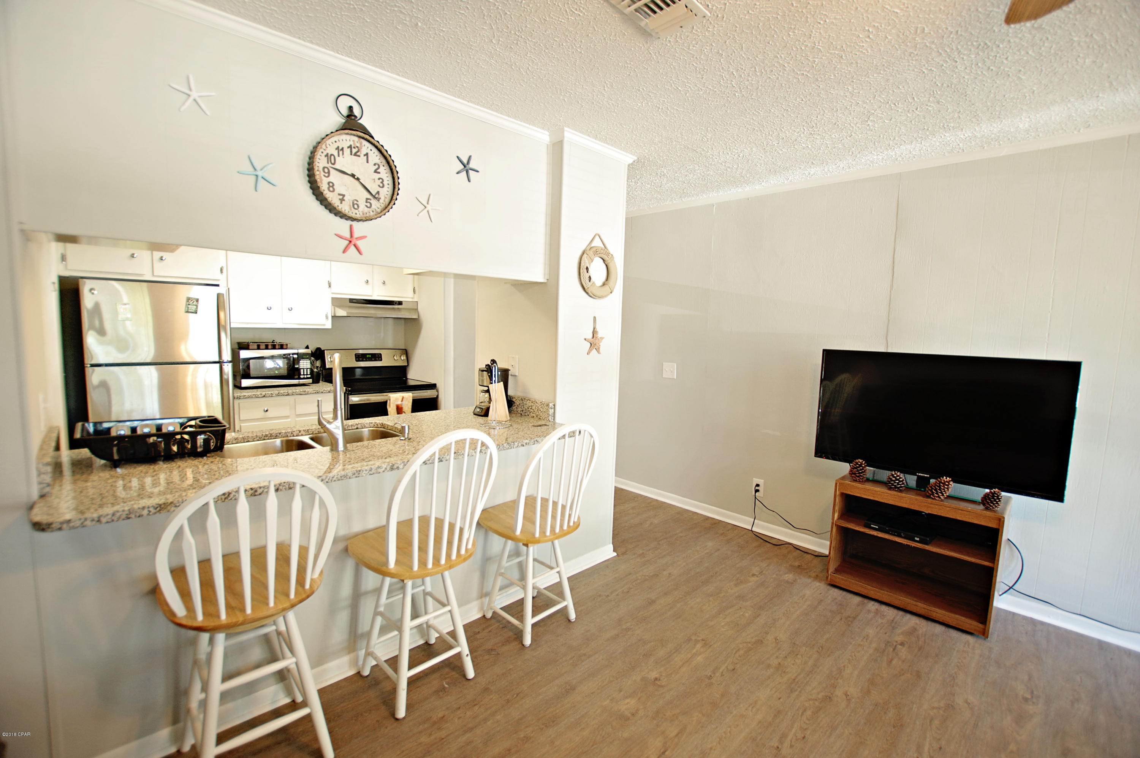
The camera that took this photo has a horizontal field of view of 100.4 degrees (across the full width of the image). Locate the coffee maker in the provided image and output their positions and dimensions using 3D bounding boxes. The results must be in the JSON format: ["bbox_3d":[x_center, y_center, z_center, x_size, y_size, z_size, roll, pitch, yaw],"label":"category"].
[{"bbox_3d":[-0.448,0.071,2.810,0.215,0.280,0.160,-4,8,-43],"label":"coffee maker"}]

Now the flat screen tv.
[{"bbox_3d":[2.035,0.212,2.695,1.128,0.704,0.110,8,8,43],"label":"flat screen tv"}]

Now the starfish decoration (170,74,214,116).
[{"bbox_3d":[-1.206,-0.913,1.520,0.118,0.118,0.020,-5,9,-42],"label":"starfish decoration"}]

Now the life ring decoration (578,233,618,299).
[{"bbox_3d":[0.162,-0.625,2.640,0.287,0.355,0.037,-5,9,-42],"label":"life ring decoration"}]

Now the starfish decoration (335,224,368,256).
[{"bbox_3d":[-0.862,-0.555,1.884,0.125,0.117,0.020,-5,9,-42],"label":"starfish decoration"}]

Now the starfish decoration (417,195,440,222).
[{"bbox_3d":[-0.625,-0.758,2.107,0.119,0.120,0.018,-4,8,-41],"label":"starfish decoration"}]

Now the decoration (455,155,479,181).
[{"bbox_3d":[-0.473,-0.980,2.210,0.114,0.118,0.018,-4,8,-41],"label":"decoration"}]

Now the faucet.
[{"bbox_3d":[-1.022,0.083,2.004,0.115,0.390,0.240,-2,7,-29],"label":"faucet"}]

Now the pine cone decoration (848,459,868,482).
[{"bbox_3d":[1.686,0.533,2.768,0.098,0.118,0.098,8,8,43],"label":"pine cone decoration"}]

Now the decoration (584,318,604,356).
[{"bbox_3d":[0.143,-0.248,2.728,0.160,0.218,0.028,-4,8,-41],"label":"decoration"}]

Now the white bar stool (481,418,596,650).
[{"bbox_3d":[-0.143,0.681,2.229,0.490,1.040,0.410,8,9,44],"label":"white bar stool"}]

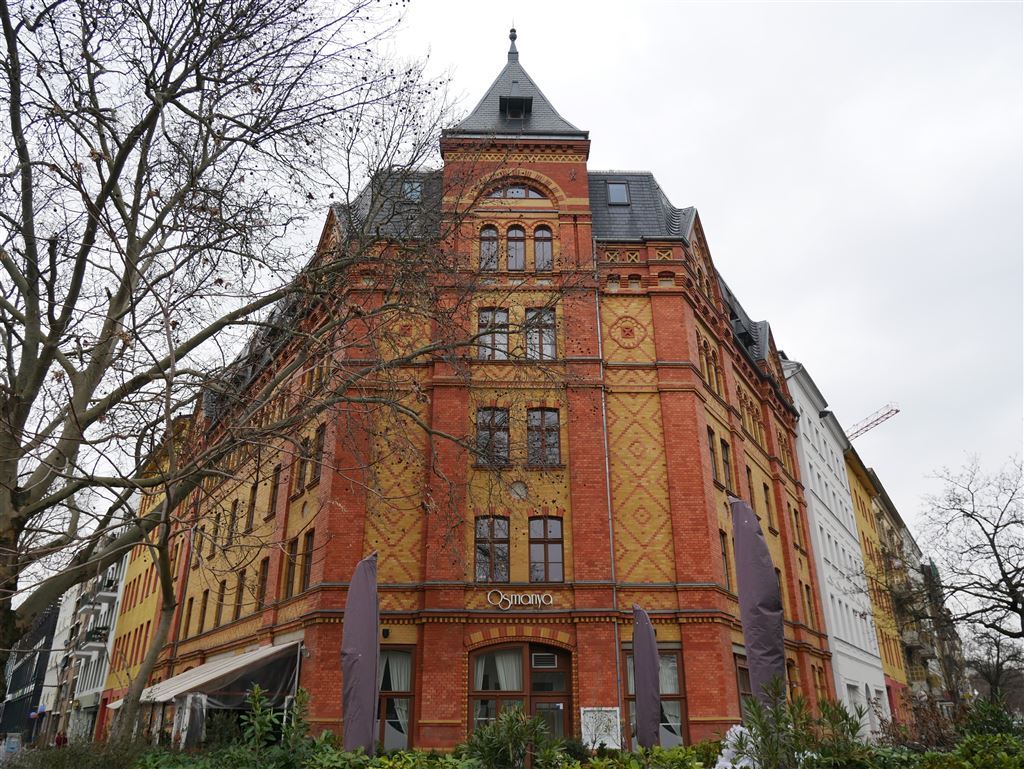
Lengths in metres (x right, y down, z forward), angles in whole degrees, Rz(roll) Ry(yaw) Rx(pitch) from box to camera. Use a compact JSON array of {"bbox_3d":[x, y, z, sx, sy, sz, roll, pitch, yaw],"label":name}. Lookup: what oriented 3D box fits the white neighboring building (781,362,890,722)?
[{"bbox_3d":[14.807,10.963,45.275,11.500,20.000,14.500,-15,-28,30],"label":"white neighboring building"}]

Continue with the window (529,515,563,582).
[{"bbox_3d":[1.032,4.941,21.416,1.040,1.975,0.200,0,-24,-1],"label":"window"}]

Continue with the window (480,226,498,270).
[{"bbox_3d":[-0.806,-4.956,25.721,0.670,1.994,0.200,0,-24,-1],"label":"window"}]

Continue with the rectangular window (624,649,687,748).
[{"bbox_3d":[4.091,8.933,20.317,1.802,2.706,0.200,0,-24,-1],"label":"rectangular window"}]

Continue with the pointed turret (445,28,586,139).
[{"bbox_3d":[0.112,-12.505,31.515,5.509,9.272,5.509,0,-24,-1],"label":"pointed turret"}]

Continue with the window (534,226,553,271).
[{"bbox_3d":[1.143,-4.966,25.775,0.653,1.998,0.200,0,-24,-1],"label":"window"}]

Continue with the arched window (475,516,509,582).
[{"bbox_3d":[-0.602,4.932,21.378,1.023,1.971,0.200,0,-24,-1],"label":"arched window"}]

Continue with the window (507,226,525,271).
[{"bbox_3d":[0.163,-4.961,25.748,0.652,1.996,0.200,0,-24,-1],"label":"window"}]

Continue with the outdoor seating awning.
[{"bbox_3d":[-11.783,10.650,26.011,3.400,1.850,13.000,16,-28,-31],"label":"outdoor seating awning"}]

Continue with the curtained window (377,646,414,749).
[{"bbox_3d":[-3.611,8.866,20.153,1.717,2.694,0.200,0,-24,-1],"label":"curtained window"}]

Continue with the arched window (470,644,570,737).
[{"bbox_3d":[0.238,8.658,19.850,2.855,2.729,0.250,0,-24,-1],"label":"arched window"}]

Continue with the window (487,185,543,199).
[{"bbox_3d":[0.152,-7.335,27.023,2.245,0.734,0.200,0,-24,-1],"label":"window"}]

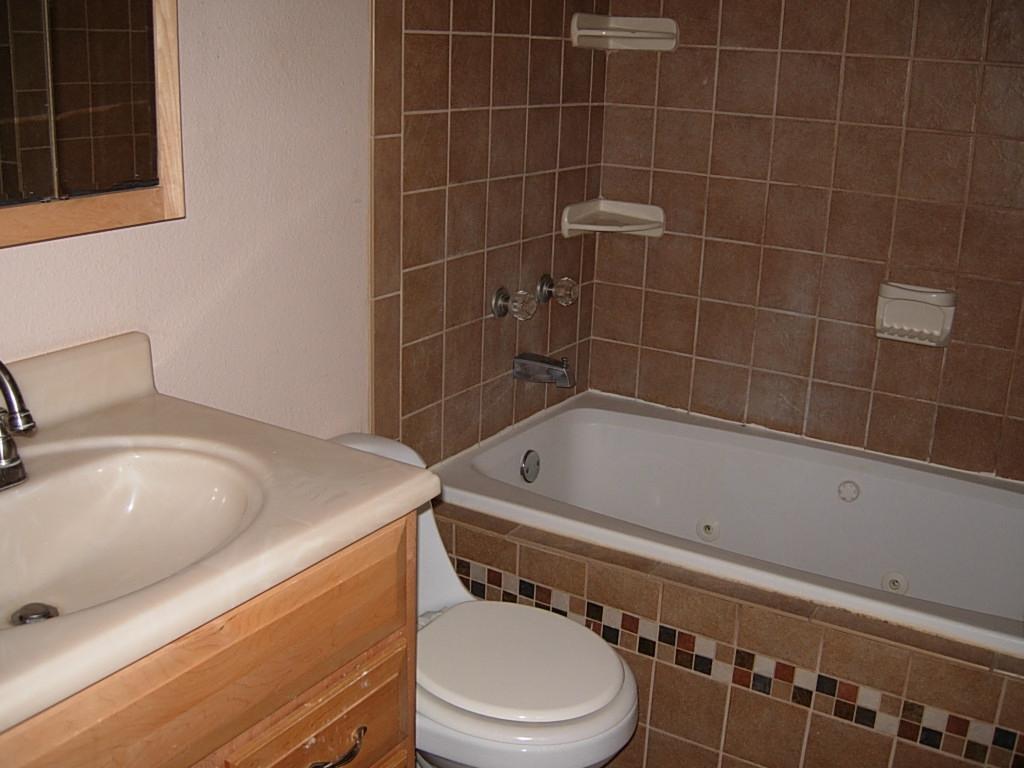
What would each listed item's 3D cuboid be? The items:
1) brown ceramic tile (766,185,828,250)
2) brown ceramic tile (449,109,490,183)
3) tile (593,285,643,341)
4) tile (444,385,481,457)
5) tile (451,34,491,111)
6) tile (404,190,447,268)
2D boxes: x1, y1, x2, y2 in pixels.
[{"bbox_3d":[0.687,-0.400,2.562,0.152,0.152,0.010,13,20,30],"label":"brown ceramic tile"},{"bbox_3d":[-0.092,-0.500,2.252,0.010,0.151,0.151,12,20,30],"label":"brown ceramic tile"},{"bbox_3d":[0.287,-0.189,2.865,0.141,0.152,0.010,12,20,30],"label":"tile"},{"bbox_3d":[-0.117,0.087,2.460,0.010,0.142,0.152,13,20,30],"label":"tile"},{"bbox_3d":[-0.088,-0.643,2.192,0.009,0.153,0.152,12,20,30],"label":"tile"},{"bbox_3d":[-0.181,-0.319,2.180,0.010,0.152,0.148,12,20,30],"label":"tile"}]

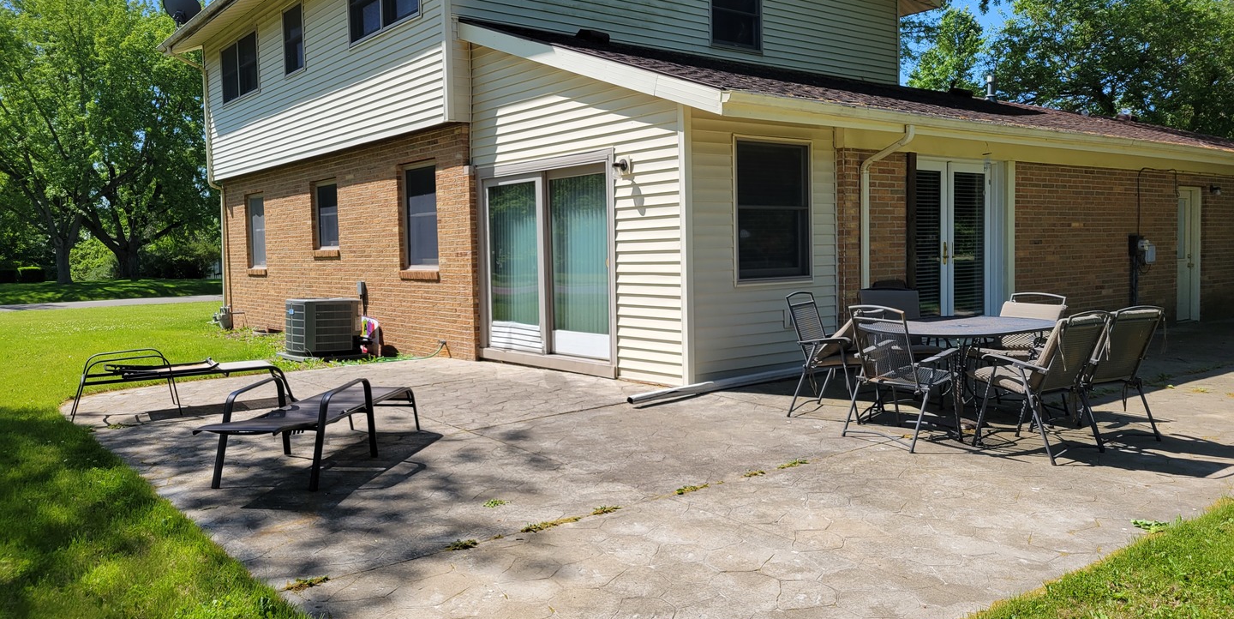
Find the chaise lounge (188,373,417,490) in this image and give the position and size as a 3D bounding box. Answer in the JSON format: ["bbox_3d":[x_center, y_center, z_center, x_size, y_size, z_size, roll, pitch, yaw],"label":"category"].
[{"bbox_3d":[-1.849,0.678,5.838,0.650,0.540,1.873,-1,4,11],"label":"chaise lounge"}]

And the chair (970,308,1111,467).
[{"bbox_3d":[2.687,0.454,5.888,0.590,0.890,0.650,-4,5,-35],"label":"chair"}]

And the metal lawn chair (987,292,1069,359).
[{"bbox_3d":[3.059,0.347,7.067,0.650,0.890,0.590,-4,5,-39],"label":"metal lawn chair"}]

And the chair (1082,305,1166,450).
[{"bbox_3d":[3.226,0.422,6.225,0.590,0.890,0.650,-3,4,-31],"label":"chair"}]

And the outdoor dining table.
[{"bbox_3d":[2.521,0.469,6.733,1.570,0.715,0.970,-4,5,-38],"label":"outdoor dining table"}]

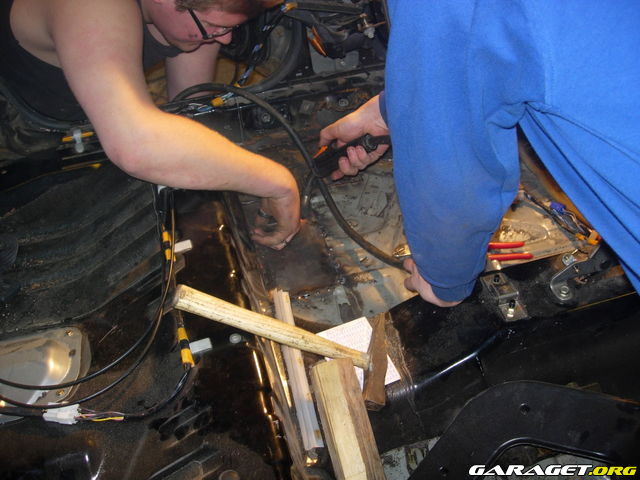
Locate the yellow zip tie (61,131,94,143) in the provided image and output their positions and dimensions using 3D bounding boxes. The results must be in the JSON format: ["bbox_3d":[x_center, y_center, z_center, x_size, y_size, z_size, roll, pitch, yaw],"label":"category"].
[{"bbox_3d":[-0.451,-0.192,1.306,0.063,0.011,0.012,-14,55,-8],"label":"yellow zip tie"}]

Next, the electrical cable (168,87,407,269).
[{"bbox_3d":[-0.054,-0.139,1.210,0.515,0.150,0.095,34,62,24],"label":"electrical cable"}]

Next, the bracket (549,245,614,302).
[{"bbox_3d":[0.393,0.050,1.056,0.090,0.052,0.042,-14,55,-8],"label":"bracket"}]

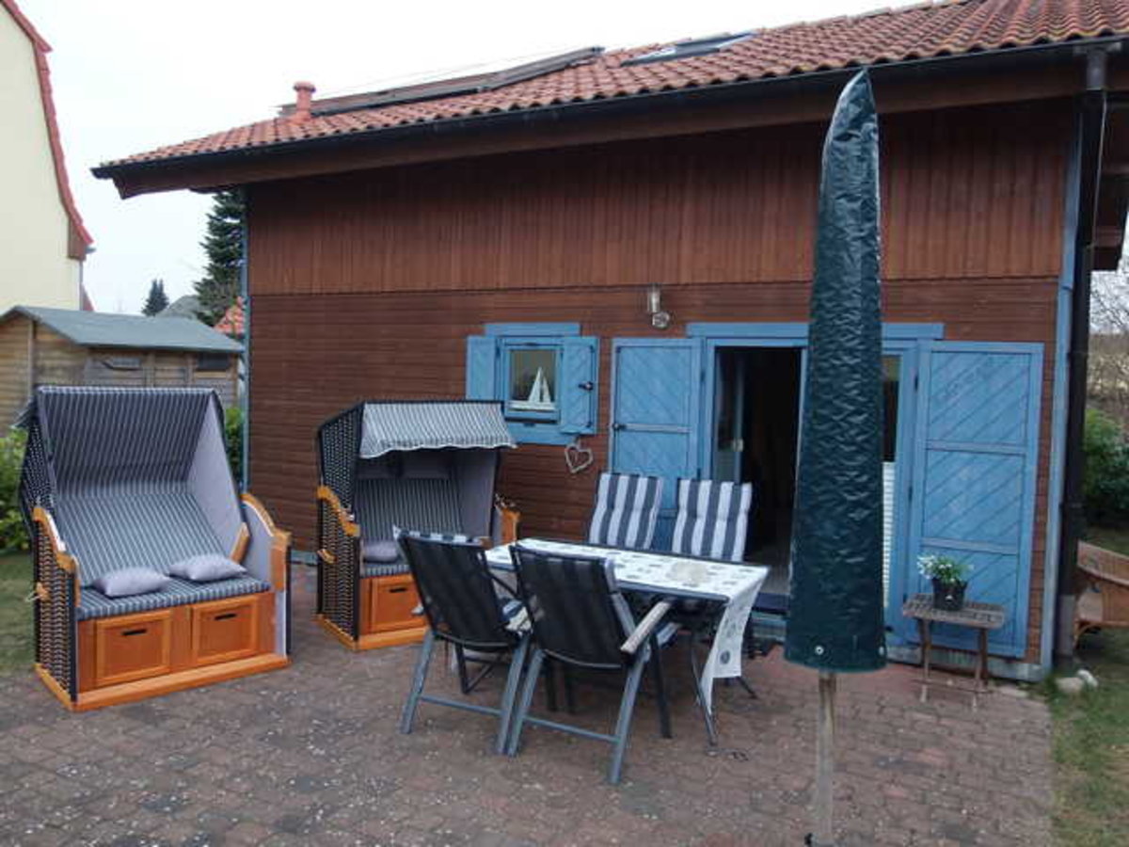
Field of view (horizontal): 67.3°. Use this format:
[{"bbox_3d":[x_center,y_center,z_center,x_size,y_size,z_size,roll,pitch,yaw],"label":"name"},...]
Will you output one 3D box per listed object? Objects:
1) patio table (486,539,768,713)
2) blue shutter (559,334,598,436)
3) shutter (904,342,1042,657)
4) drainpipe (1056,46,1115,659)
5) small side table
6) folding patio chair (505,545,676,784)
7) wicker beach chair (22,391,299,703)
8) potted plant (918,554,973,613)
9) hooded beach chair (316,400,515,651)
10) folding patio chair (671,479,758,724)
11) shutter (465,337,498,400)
[{"bbox_3d":[0.255,1.168,4.815,1.570,0.740,0.820,3,4,26],"label":"patio table"},{"bbox_3d":[0.108,-0.292,6.489,0.325,0.725,0.045,3,3,27],"label":"blue shutter"},{"bbox_3d":[2.558,0.455,5.345,0.694,1.938,0.045,3,4,26],"label":"shutter"},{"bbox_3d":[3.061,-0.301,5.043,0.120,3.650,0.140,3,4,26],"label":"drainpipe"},{"bbox_3d":[2.283,1.335,4.979,0.520,0.500,0.460,3,3,27],"label":"small side table"},{"bbox_3d":[0.111,1.051,4.024,0.590,1.030,0.770,3,3,28],"label":"folding patio chair"},{"bbox_3d":[-2.554,0.617,5.229,1.186,1.640,1.330,-2,4,-44],"label":"wicker beach chair"},{"bbox_3d":[2.230,0.922,4.991,0.280,0.320,0.270,3,3,27],"label":"potted plant"},{"bbox_3d":[-1.058,0.628,6.089,1.200,1.600,0.890,0,3,-34],"label":"hooded beach chair"},{"bbox_3d":[0.835,0.964,5.453,0.580,1.100,0.740,3,4,26],"label":"folding patio chair"},{"bbox_3d":[-0.673,-0.336,6.924,0.288,0.731,0.040,3,4,26],"label":"shutter"}]

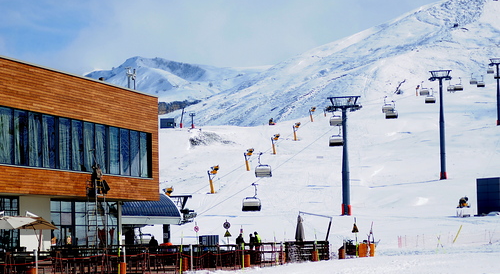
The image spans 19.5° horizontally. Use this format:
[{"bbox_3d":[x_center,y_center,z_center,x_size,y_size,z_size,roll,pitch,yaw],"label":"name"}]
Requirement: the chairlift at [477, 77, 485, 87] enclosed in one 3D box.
[{"bbox_3d":[68.579,-16.314,432.000,2.300,3.400,1.150,-2,-4,15],"label":"chairlift"}]

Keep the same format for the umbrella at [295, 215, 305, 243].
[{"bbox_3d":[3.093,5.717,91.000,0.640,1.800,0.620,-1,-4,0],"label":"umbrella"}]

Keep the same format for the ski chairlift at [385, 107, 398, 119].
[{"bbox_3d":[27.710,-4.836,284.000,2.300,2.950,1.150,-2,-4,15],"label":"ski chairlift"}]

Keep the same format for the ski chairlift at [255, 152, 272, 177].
[{"bbox_3d":[1.985,4.071,211.000,2.300,3.450,1.150,-2,-4,15],"label":"ski chairlift"}]

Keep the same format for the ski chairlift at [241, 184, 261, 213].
[{"bbox_3d":[0.229,7.698,185.000,2.300,3.500,1.150,-2,-4,15],"label":"ski chairlift"}]

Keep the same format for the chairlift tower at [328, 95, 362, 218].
[{"bbox_3d":[16.520,3.214,253.000,5.700,20.700,3.000,-2,-4,15],"label":"chairlift tower"}]

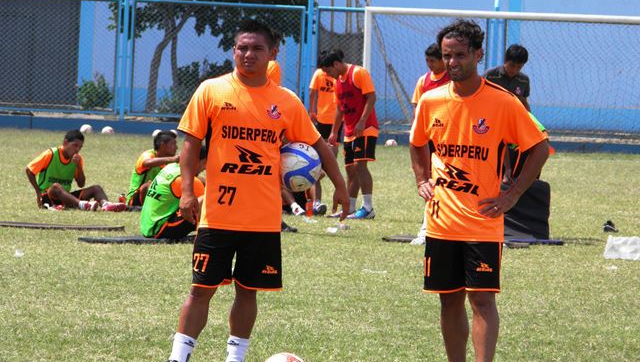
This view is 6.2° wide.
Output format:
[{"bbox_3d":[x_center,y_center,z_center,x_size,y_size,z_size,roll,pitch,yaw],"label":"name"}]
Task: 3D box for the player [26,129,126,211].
[{"bbox_3d":[-2.372,-0.112,57.800,0.700,0.790,0.850,1,1,-40],"label":"player"}]

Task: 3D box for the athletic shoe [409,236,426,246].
[{"bbox_3d":[0.855,0.485,49.599,0.280,0.105,0.100,1,2,-41],"label":"athletic shoe"}]

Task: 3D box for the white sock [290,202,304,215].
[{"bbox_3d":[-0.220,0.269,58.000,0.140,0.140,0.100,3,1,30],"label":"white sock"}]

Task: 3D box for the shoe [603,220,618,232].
[{"bbox_3d":[2.753,0.428,56.199,0.110,0.115,0.260,1,2,-41],"label":"shoe"}]

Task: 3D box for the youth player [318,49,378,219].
[{"bbox_3d":[0.279,-0.459,58.000,0.520,1.650,0.460,1,1,-40],"label":"youth player"}]

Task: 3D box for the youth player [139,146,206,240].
[{"bbox_3d":[-0.985,0.079,48.892,0.980,0.790,0.550,2,1,-28],"label":"youth player"}]

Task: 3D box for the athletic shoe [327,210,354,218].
[{"bbox_3d":[0.200,0.313,58.000,0.280,0.100,0.110,2,1,-12],"label":"athletic shoe"}]

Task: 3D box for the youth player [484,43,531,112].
[{"bbox_3d":[1.598,-0.318,50.783,0.520,1.725,0.420,2,1,-18],"label":"youth player"}]

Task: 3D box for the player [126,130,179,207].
[{"bbox_3d":[-1.513,-0.118,58.500,0.880,0.790,0.560,3,1,17],"label":"player"}]

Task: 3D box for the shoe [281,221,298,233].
[{"bbox_3d":[-0.325,0.392,51.799,0.280,0.105,0.100,3,1,6],"label":"shoe"}]

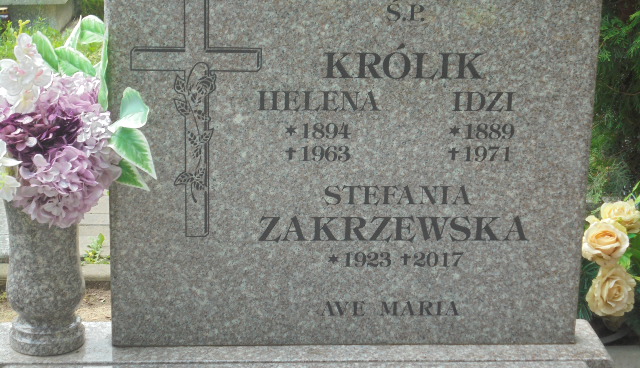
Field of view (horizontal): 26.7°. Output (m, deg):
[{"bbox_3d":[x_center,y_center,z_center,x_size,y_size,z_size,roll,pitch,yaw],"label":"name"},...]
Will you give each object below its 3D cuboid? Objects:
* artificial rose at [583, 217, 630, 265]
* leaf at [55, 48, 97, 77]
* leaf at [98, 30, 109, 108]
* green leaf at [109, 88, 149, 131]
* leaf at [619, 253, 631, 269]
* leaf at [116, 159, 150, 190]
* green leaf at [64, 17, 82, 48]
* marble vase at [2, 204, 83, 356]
[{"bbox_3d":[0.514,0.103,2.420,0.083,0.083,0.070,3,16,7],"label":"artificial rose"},{"bbox_3d":[-0.379,-0.189,2.100,0.078,0.042,0.030,36,-13,-6],"label":"leaf"},{"bbox_3d":[-0.335,-0.176,2.090,0.018,0.125,0.040,1,16,0],"label":"leaf"},{"bbox_3d":[-0.295,-0.115,2.080,0.060,0.065,0.040,-1,16,-6],"label":"green leaf"},{"bbox_3d":[0.553,0.137,2.450,0.030,0.040,0.025,1,16,0],"label":"leaf"},{"bbox_3d":[-0.296,-0.018,2.110,0.070,0.045,0.025,39,-13,-6],"label":"leaf"},{"bbox_3d":[-0.385,-0.230,2.100,0.025,0.060,0.030,24,9,18],"label":"green leaf"},{"bbox_3d":[-0.441,0.138,2.167,0.126,0.250,0.126,1,16,0],"label":"marble vase"}]

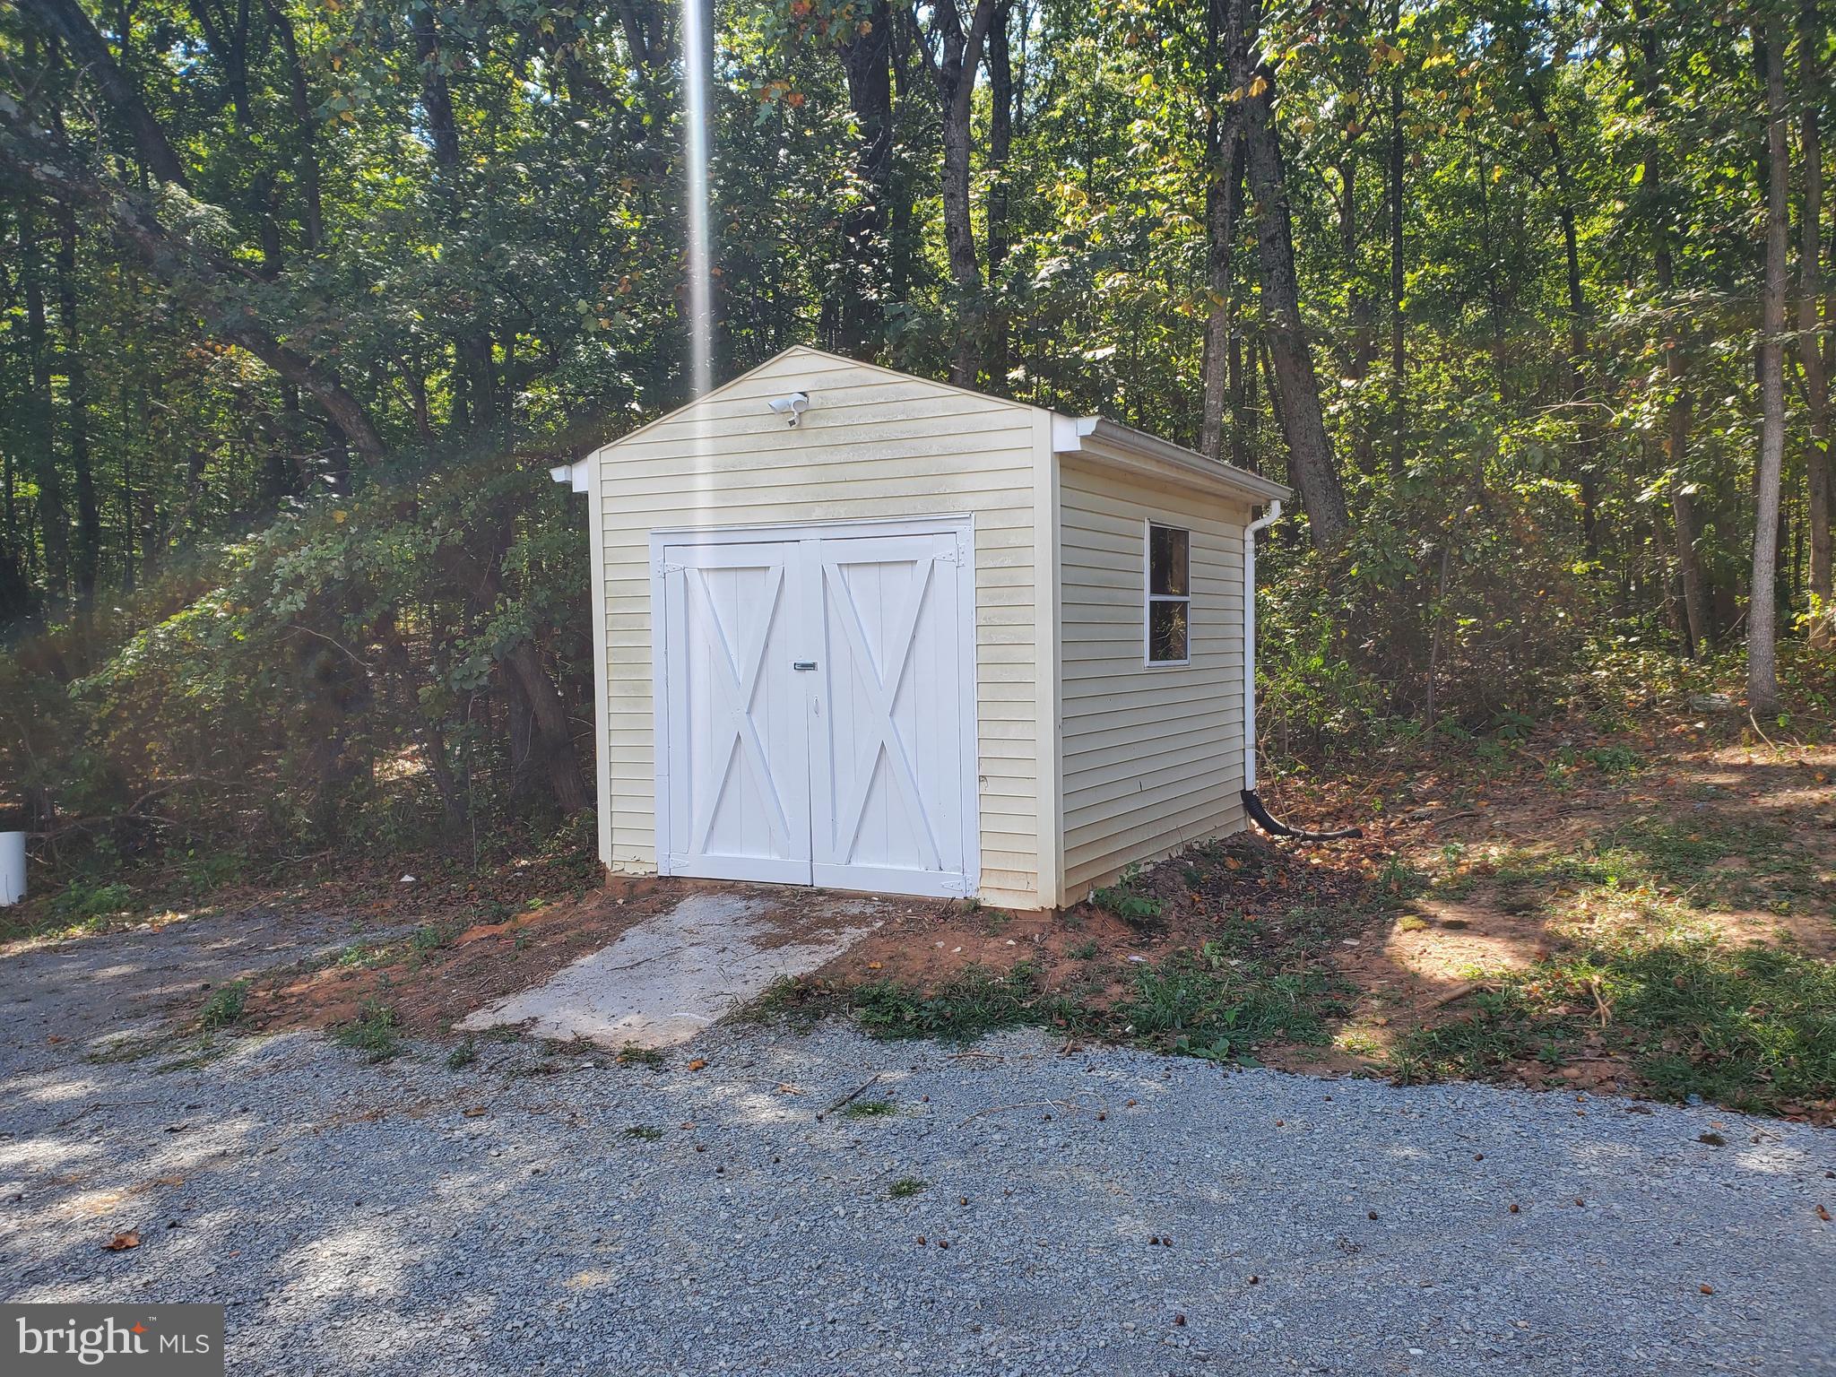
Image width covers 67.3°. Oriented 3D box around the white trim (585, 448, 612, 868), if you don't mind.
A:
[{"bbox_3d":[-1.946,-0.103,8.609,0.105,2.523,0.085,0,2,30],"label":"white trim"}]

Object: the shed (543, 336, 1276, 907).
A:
[{"bbox_3d":[0.191,-0.426,9.313,3.707,3.055,3.447,0,2,30],"label":"shed"}]

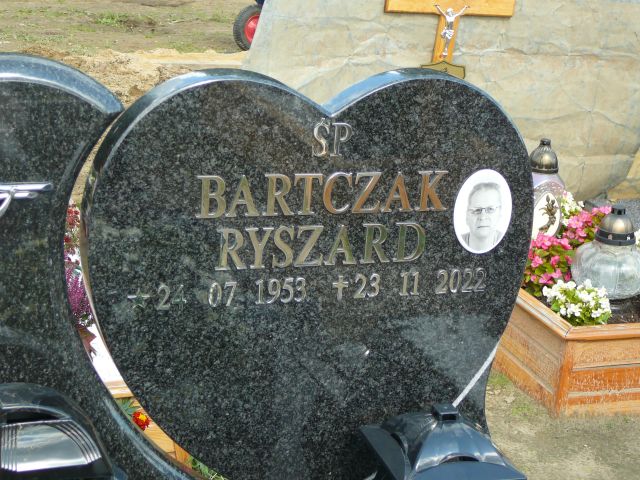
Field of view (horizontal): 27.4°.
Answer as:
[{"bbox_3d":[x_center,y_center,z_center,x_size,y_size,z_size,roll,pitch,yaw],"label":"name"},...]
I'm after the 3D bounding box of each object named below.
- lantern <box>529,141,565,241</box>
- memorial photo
[{"bbox_3d":[0.659,-0.129,3.952,0.135,0.355,0.135,1,17,-11],"label":"lantern"},{"bbox_3d":[0.275,-0.046,2.204,0.109,0.148,0.012,-2,18,-20],"label":"memorial photo"}]

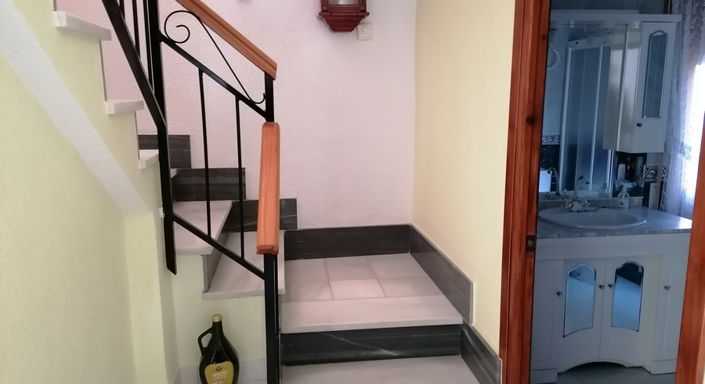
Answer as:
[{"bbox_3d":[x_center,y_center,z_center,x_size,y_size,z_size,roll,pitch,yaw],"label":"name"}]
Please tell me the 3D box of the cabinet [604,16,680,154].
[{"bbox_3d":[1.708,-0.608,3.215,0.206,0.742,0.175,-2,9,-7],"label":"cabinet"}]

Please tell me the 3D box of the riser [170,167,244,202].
[{"bbox_3d":[-0.796,-0.040,3.071,0.389,0.183,0.022,-2,9,-7],"label":"riser"}]

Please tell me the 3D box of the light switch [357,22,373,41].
[{"bbox_3d":[0.069,-0.887,3.039,0.086,0.089,0.014,-2,9,-7],"label":"light switch"}]

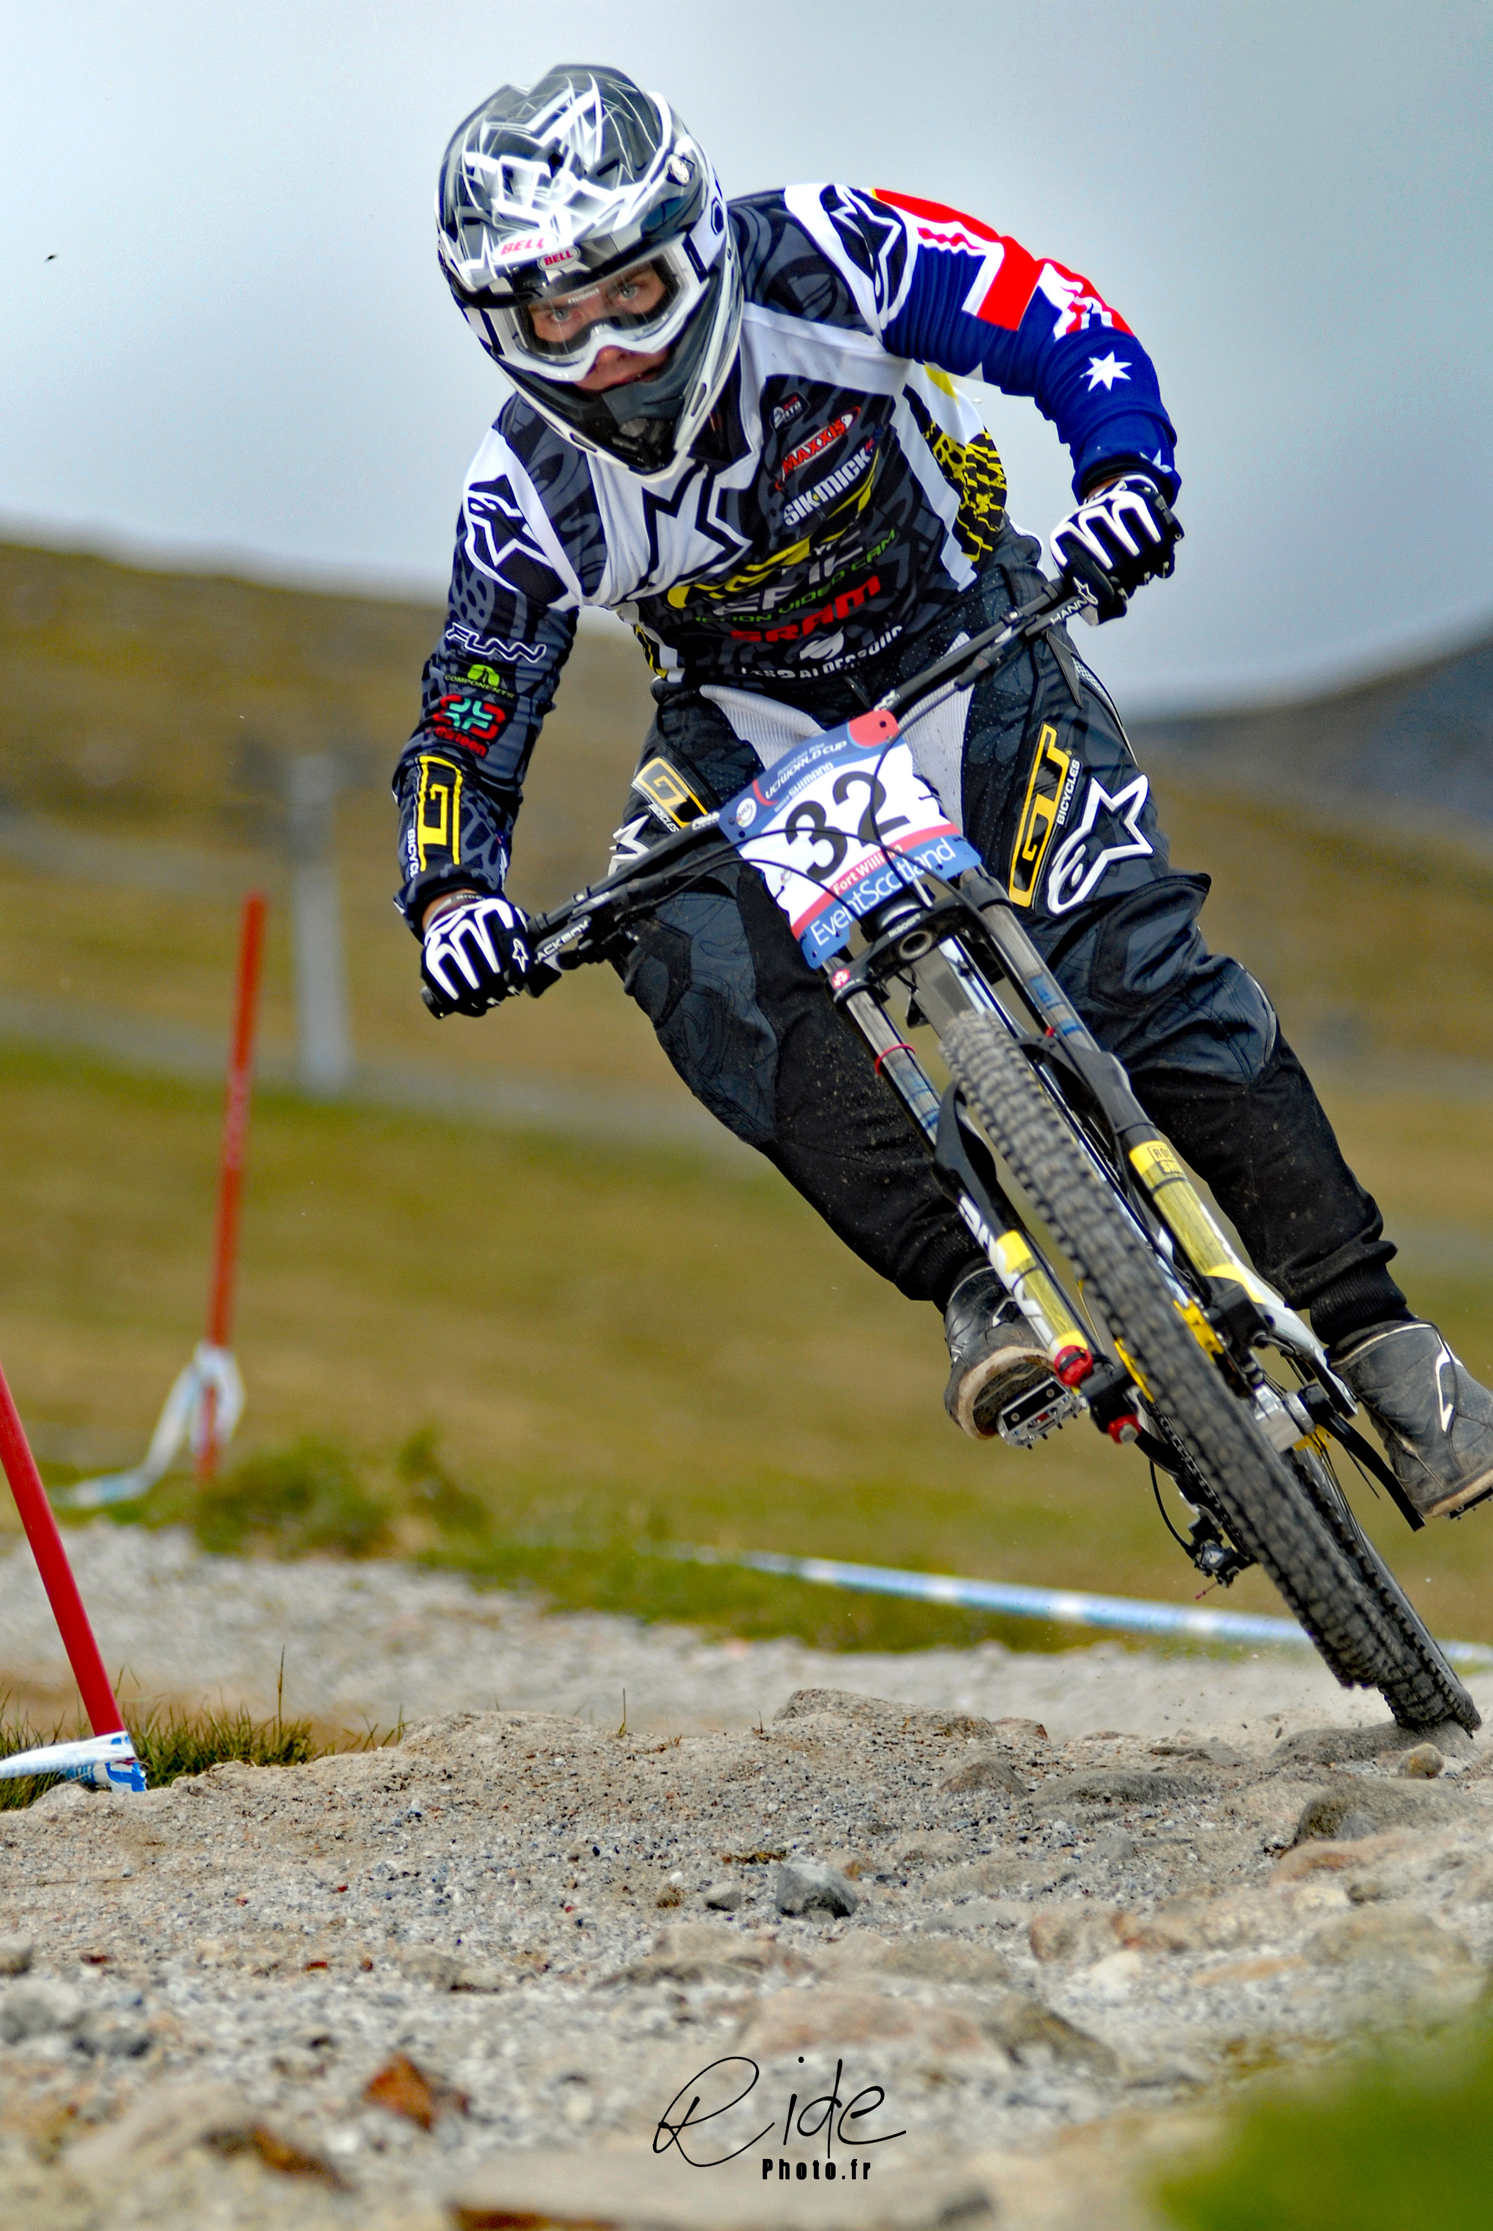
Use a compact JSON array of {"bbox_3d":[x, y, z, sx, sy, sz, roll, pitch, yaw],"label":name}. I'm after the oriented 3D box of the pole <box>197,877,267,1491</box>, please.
[{"bbox_3d":[-0.741,0.112,19.300,0.028,0.860,0.028,5,0,0],"label":"pole"}]

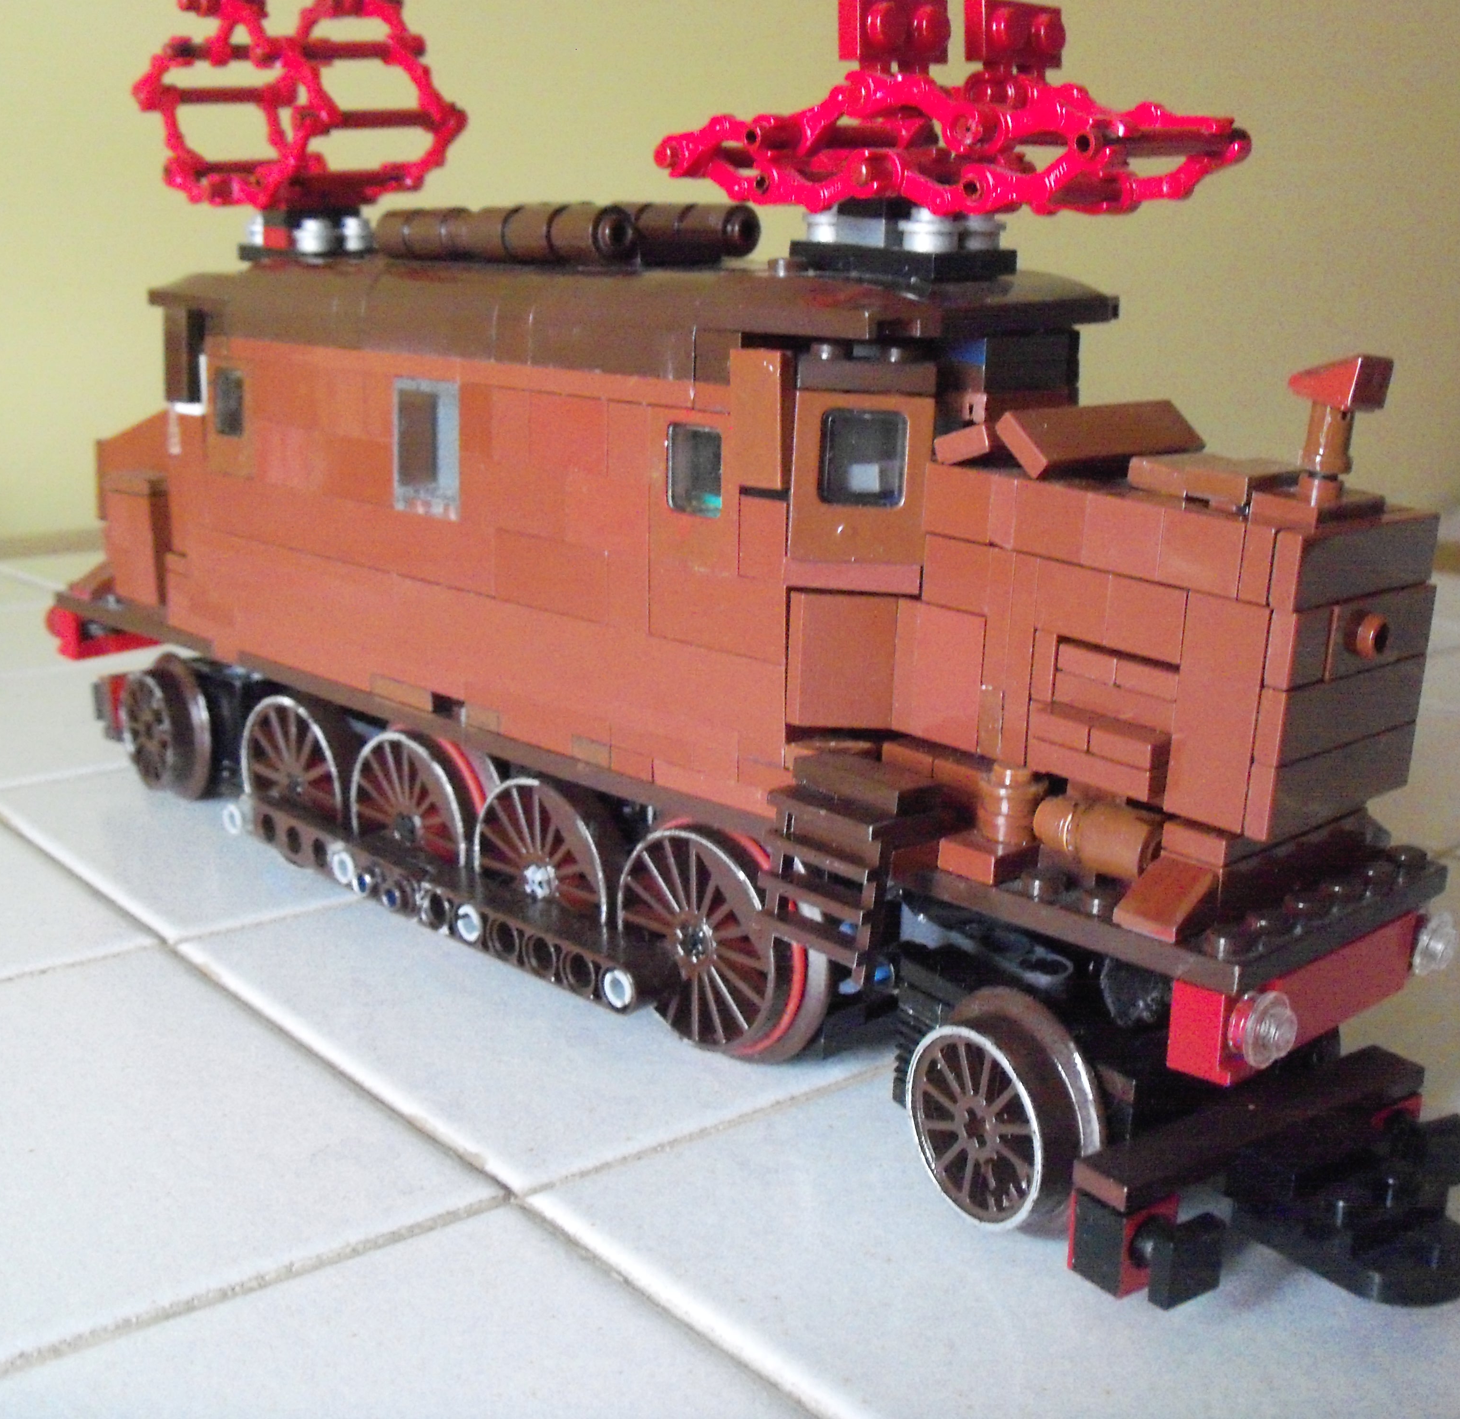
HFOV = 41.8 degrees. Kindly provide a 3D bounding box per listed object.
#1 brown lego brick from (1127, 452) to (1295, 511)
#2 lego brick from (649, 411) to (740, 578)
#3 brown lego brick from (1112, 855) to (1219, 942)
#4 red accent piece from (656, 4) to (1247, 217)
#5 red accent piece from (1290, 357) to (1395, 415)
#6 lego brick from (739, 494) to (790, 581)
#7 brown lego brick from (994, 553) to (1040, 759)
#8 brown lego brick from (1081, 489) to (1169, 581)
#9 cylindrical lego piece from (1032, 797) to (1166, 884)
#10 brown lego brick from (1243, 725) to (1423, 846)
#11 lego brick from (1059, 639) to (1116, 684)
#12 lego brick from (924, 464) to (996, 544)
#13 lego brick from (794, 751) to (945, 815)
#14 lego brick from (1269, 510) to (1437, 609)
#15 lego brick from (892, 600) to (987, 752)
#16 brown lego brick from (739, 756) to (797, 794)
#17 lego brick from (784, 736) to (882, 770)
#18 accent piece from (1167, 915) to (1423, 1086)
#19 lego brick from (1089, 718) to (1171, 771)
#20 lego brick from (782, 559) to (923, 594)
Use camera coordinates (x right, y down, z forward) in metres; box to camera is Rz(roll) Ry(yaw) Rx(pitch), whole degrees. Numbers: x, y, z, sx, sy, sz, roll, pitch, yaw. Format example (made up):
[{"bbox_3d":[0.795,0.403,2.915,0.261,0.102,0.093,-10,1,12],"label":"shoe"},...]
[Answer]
[{"bbox_3d":[0.052,-0.024,0.202,0.015,0.004,0.015,-11,20,-44],"label":"brown lego brick"},{"bbox_3d":[-0.001,-0.027,0.238,0.008,0.019,0.016,-11,19,-44],"label":"lego brick"},{"bbox_3d":[0.046,0.020,0.202,0.008,0.006,0.008,-12,19,-43],"label":"brown lego brick"},{"bbox_3d":[0.026,-0.072,0.230,0.037,0.025,0.068,-13,20,-43],"label":"red accent piece"},{"bbox_3d":[0.066,-0.036,0.206,0.008,0.006,0.008,-12,28,-44],"label":"red accent piece"},{"bbox_3d":[0.007,-0.022,0.238,0.008,0.010,0.008,-13,20,-43],"label":"lego brick"},{"bbox_3d":[0.035,-0.006,0.218,0.003,0.024,0.008,18,21,42],"label":"brown lego brick"},{"bbox_3d":[0.044,-0.019,0.205,0.008,0.008,0.010,-13,20,-43],"label":"brown lego brick"},{"bbox_3d":[0.039,0.014,0.206,0.008,0.008,0.015,-11,19,-44],"label":"cylindrical lego piece"},{"bbox_3d":[0.066,0.007,0.209,0.003,0.008,0.032,17,20,42],"label":"brown lego brick"},{"bbox_3d":[0.041,-0.005,0.211,0.007,0.003,0.008,-11,20,-44],"label":"lego brick"},{"bbox_3d":[0.030,-0.024,0.220,0.010,0.008,0.010,-11,20,-44],"label":"lego brick"},{"bbox_3d":[0.017,0.009,0.232,0.008,0.003,0.016,-13,20,-43],"label":"lego brick"},{"bbox_3d":[0.067,-0.016,0.203,0.003,0.008,0.032,17,20,42],"label":"lego brick"},{"bbox_3d":[0.027,-0.005,0.225,0.009,0.016,0.013,-11,20,-44],"label":"lego brick"},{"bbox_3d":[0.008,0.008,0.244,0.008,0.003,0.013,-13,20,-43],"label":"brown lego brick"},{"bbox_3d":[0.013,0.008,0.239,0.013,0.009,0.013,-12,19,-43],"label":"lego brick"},{"bbox_3d":[0.065,0.030,0.217,0.045,0.010,0.008,-13,20,-43],"label":"accent piece"},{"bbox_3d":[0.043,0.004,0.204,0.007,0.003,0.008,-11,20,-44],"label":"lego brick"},{"bbox_3d":[0.014,-0.016,0.226,0.016,0.003,0.008,0,14,-5],"label":"lego brick"}]

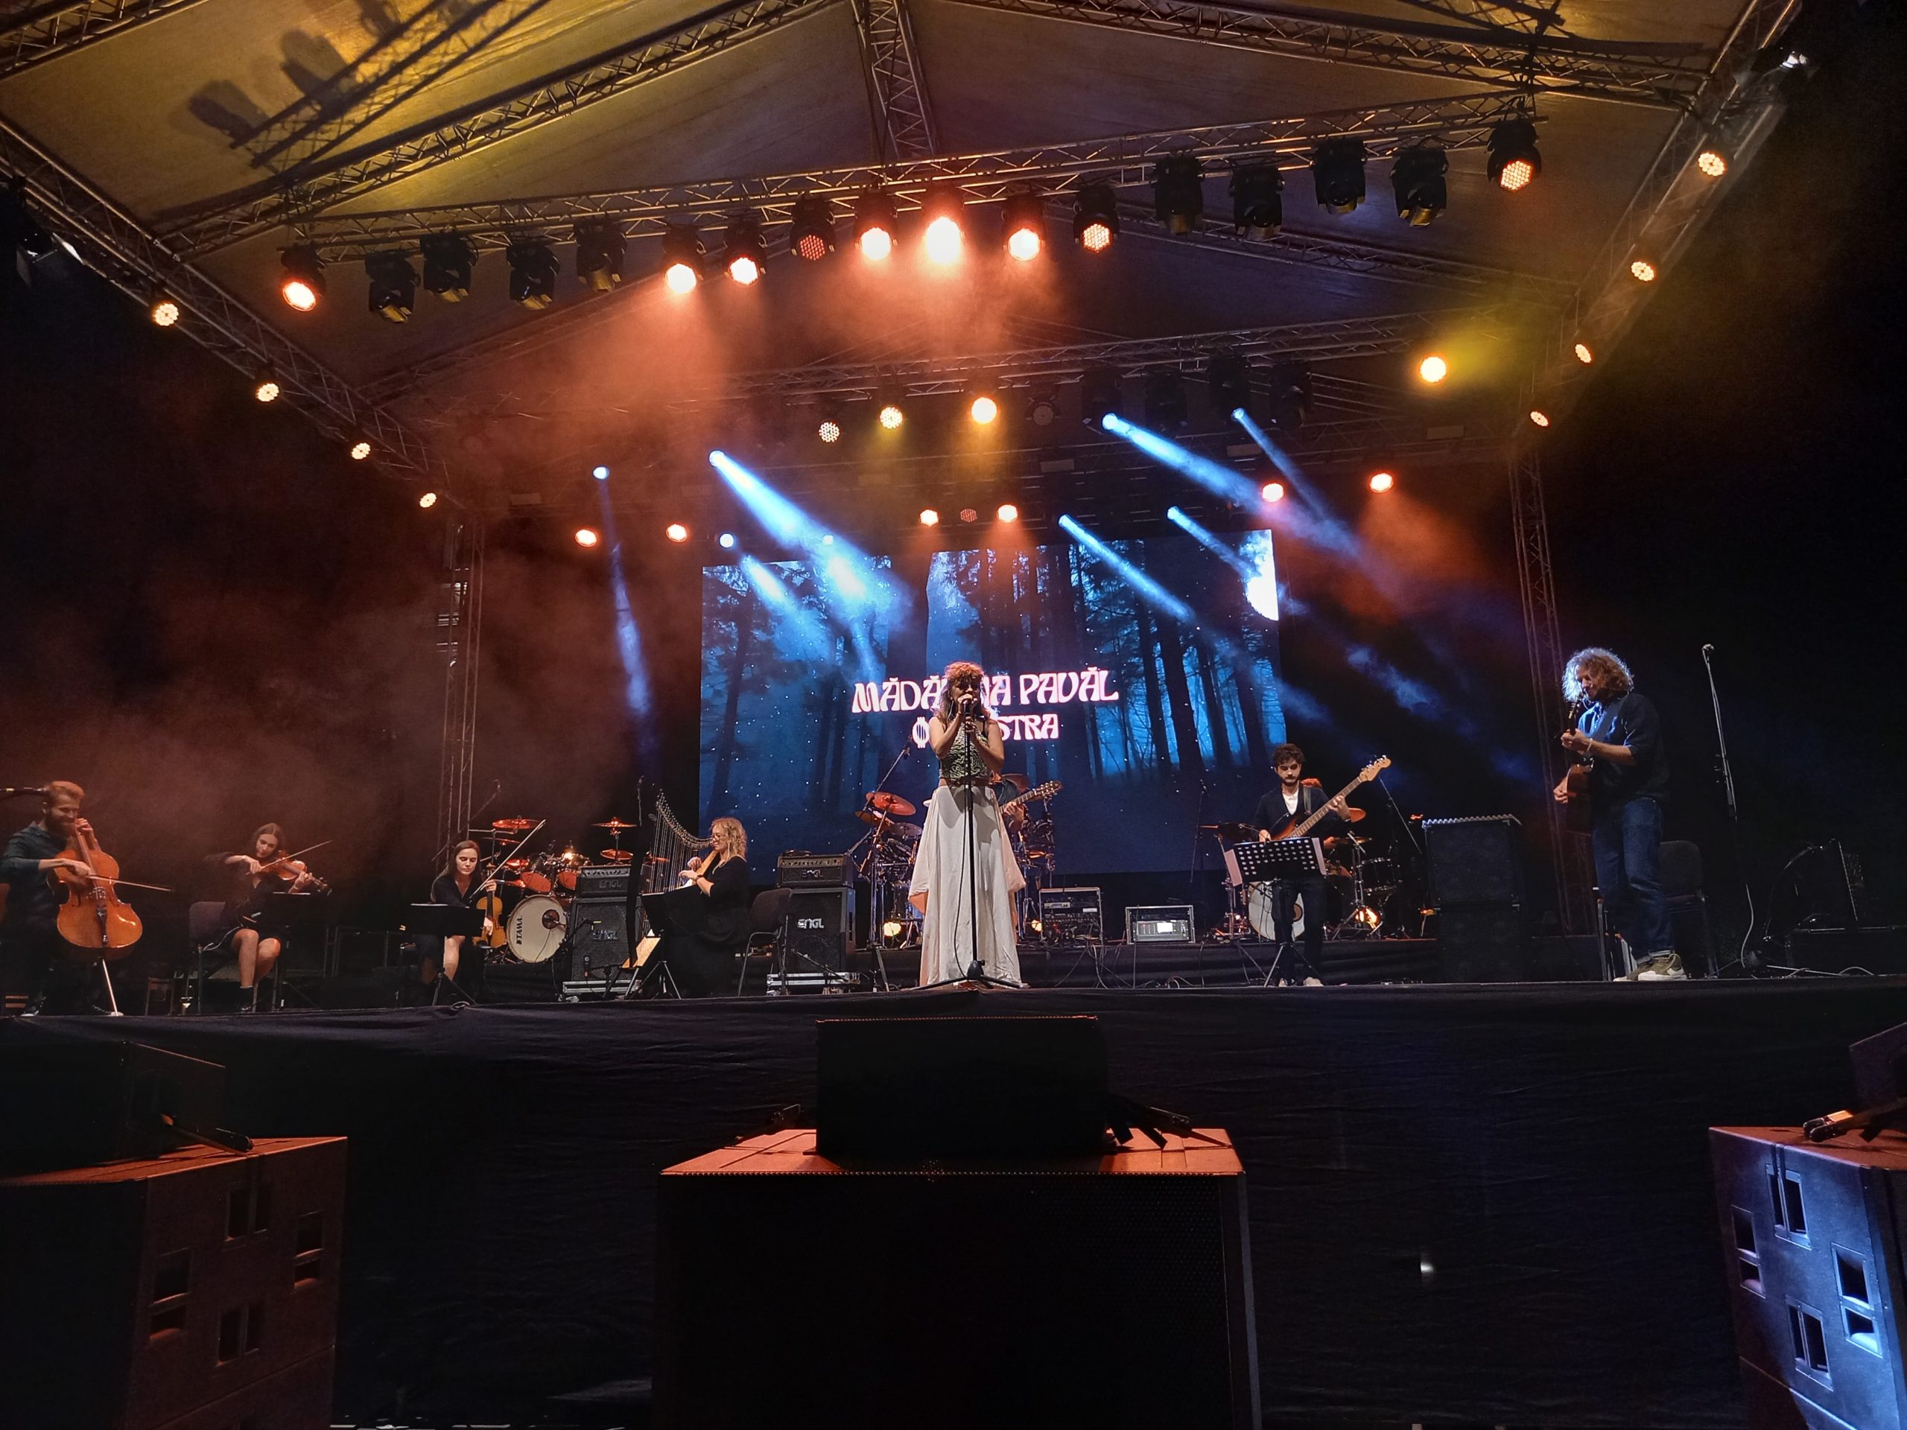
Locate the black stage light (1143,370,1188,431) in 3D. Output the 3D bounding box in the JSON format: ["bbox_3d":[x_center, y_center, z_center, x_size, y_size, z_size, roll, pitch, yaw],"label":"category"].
[{"bbox_3d":[2.078,-3.079,13.500,0.370,0.480,0.330,-3,-12,6],"label":"black stage light"}]

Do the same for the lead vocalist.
[{"bbox_3d":[0.063,0.555,6.961,0.580,1.680,0.450,-2,-11,4],"label":"lead vocalist"}]

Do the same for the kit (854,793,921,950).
[{"bbox_3d":[-0.014,1.416,12.913,1.750,1.460,1.400,-3,-12,8],"label":"kit"}]

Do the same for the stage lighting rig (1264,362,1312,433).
[{"bbox_3d":[3.252,-3.125,13.414,0.380,0.590,0.340,0,-11,-4],"label":"stage lighting rig"}]

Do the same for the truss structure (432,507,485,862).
[{"bbox_3d":[-5.847,0.432,16.350,0.290,5.800,0.290,-3,-12,7],"label":"truss structure"}]

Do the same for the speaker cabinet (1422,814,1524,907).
[{"bbox_3d":[3.929,1.125,10.412,0.620,0.625,0.450,-6,-12,25],"label":"speaker cabinet"}]

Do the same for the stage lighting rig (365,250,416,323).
[{"bbox_3d":[-4.688,-3.540,11.460,0.370,0.530,0.310,-3,-11,8],"label":"stage lighting rig"}]

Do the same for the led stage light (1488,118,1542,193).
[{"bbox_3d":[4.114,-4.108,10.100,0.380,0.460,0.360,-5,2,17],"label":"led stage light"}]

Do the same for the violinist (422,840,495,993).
[{"bbox_3d":[-3.638,1.522,10.113,0.560,1.230,0.780,1,-12,-12],"label":"violinist"}]

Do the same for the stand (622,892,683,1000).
[{"bbox_3d":[-1.998,1.557,9.353,0.470,0.770,0.400,-9,-14,32],"label":"stand"}]

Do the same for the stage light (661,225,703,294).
[{"bbox_3d":[-2.200,-3.706,11.174,0.350,0.460,0.280,-1,-12,-2],"label":"stage light"}]

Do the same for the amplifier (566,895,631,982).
[{"bbox_3d":[-3.328,2.198,13.464,0.710,0.780,0.370,-3,-12,6],"label":"amplifier"}]

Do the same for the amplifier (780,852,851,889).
[{"bbox_3d":[-1.182,1.357,11.900,0.580,0.270,0.260,-3,-12,6],"label":"amplifier"}]

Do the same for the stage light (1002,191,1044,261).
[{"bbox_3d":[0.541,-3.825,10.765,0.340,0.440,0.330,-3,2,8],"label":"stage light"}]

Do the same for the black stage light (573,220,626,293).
[{"bbox_3d":[-2.830,-3.670,11.015,0.390,0.470,0.330,-2,-7,3],"label":"black stage light"}]

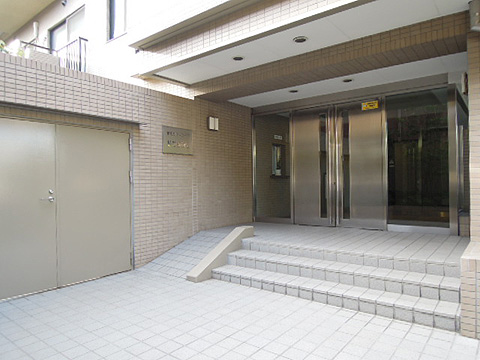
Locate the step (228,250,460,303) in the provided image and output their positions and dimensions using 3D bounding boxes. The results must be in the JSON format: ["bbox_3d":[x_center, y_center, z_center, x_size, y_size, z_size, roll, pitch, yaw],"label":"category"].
[{"bbox_3d":[0.986,1.016,3.748,2.580,0.135,0.340,-1,0,37],"label":"step"}]

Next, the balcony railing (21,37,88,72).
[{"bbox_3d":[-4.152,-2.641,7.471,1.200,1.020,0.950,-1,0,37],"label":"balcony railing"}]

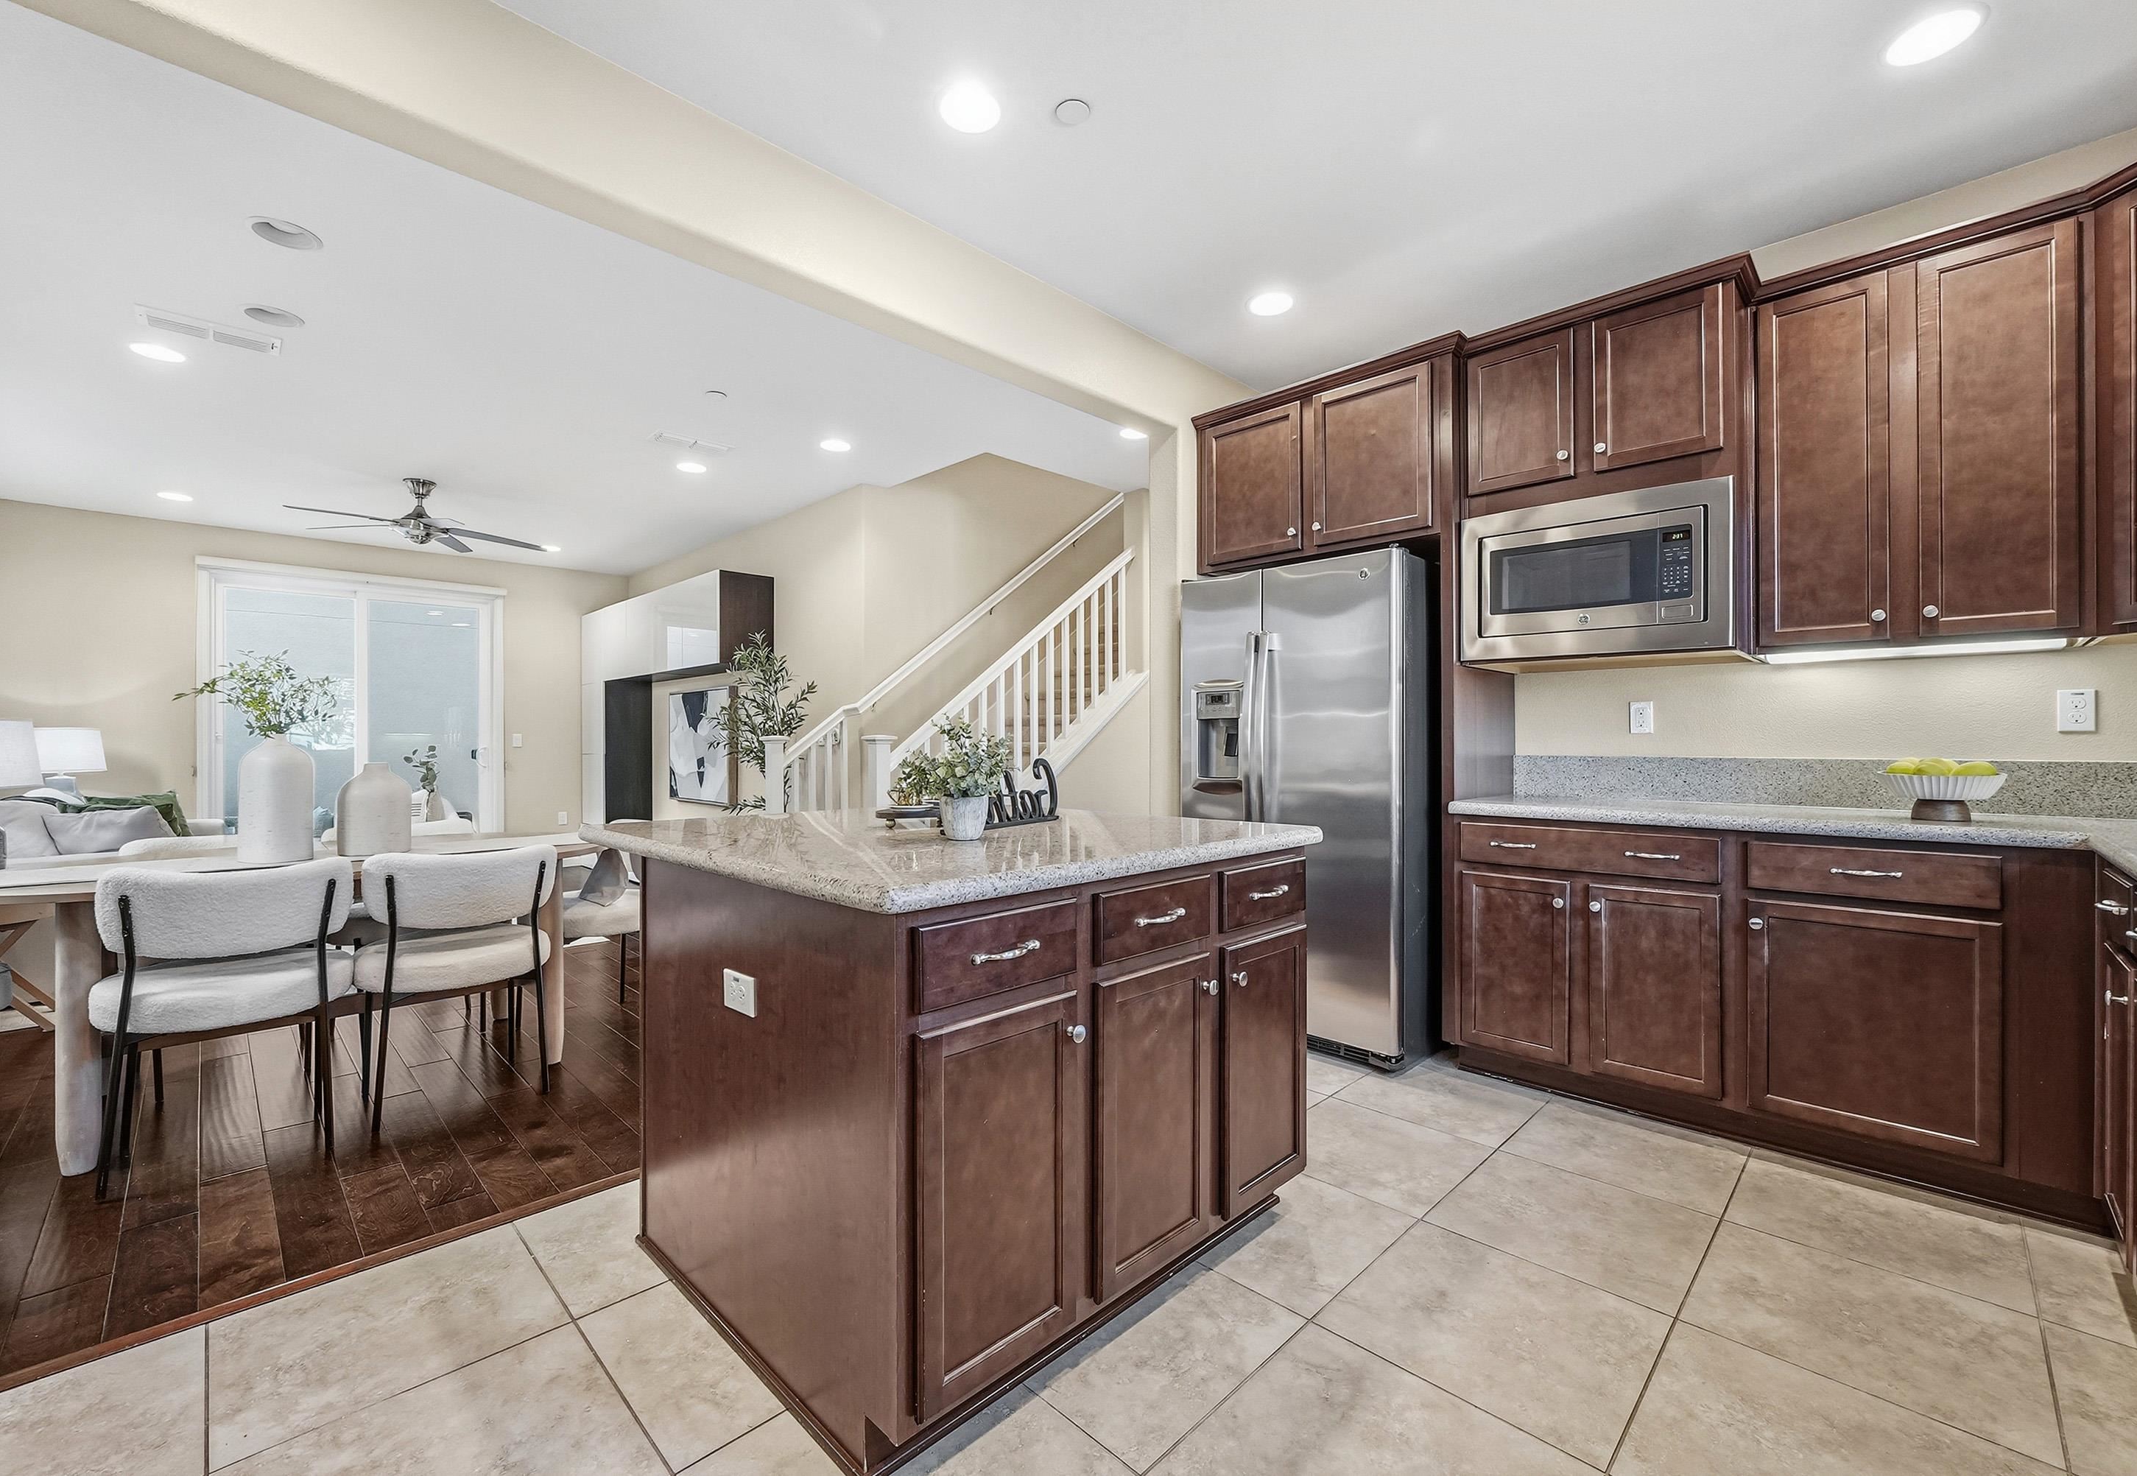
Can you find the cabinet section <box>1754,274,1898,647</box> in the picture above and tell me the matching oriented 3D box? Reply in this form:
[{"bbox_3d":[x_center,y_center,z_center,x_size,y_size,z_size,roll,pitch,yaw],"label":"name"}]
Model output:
[{"bbox_3d":[2.196,-0.788,2.507,0.024,1.027,0.290,1,-1,-45],"label":"cabinet section"}]

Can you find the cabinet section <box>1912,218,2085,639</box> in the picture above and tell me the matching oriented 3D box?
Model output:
[{"bbox_3d":[2.440,-0.789,2.262,0.024,1.025,0.286,1,-1,-45],"label":"cabinet section"}]

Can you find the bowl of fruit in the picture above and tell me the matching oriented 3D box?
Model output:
[{"bbox_3d":[2.291,0.136,2.262,0.235,0.165,0.235,0,-1,-45],"label":"bowl of fruit"}]

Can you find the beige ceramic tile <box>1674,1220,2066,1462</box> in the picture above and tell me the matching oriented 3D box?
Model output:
[{"bbox_3d":[1.560,1.154,1.698,0.506,0.010,0.503,0,-1,-45],"label":"beige ceramic tile"}]

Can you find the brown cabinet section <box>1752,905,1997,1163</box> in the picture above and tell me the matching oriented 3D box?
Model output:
[{"bbox_3d":[2.045,0.728,2.204,0.024,0.567,0.474,1,-1,-45],"label":"brown cabinet section"}]

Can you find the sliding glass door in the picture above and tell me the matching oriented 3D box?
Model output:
[{"bbox_3d":[-5.810,-0.083,7.124,1.970,2.462,0.120,0,0,-45],"label":"sliding glass door"}]

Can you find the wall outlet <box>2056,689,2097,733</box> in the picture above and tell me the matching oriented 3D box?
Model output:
[{"bbox_3d":[2.759,-0.073,2.351,0.012,0.115,0.070,0,-1,-45],"label":"wall outlet"}]

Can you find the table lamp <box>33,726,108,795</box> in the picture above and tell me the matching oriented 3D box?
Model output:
[{"bbox_3d":[-6.630,0.242,5.677,0.390,0.620,0.390,0,0,-45],"label":"table lamp"}]

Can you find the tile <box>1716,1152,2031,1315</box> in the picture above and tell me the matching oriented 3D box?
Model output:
[{"bbox_3d":[1.884,1.132,2.011,0.490,0.010,0.496,0,0,-45],"label":"tile"}]

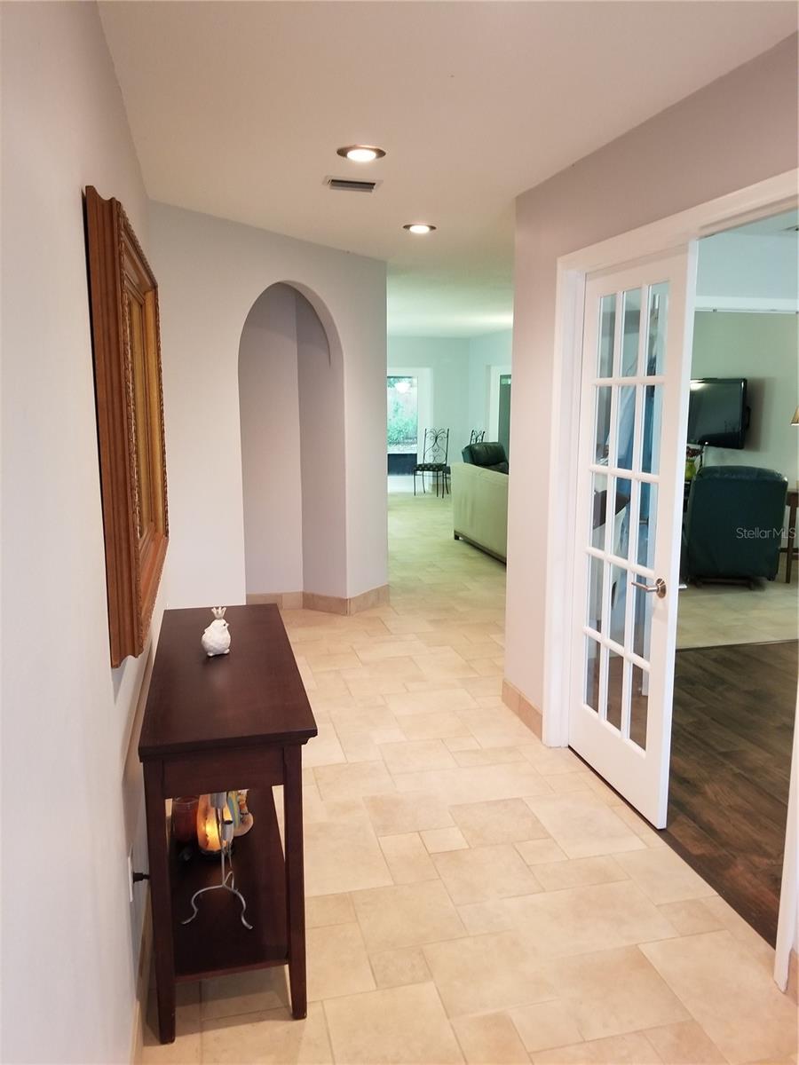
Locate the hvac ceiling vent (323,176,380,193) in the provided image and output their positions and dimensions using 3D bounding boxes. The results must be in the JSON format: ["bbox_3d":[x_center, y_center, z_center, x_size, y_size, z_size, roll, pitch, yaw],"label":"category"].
[{"bbox_3d":[-0.208,-1.471,3.399,0.250,0.030,0.165,-3,10,-13],"label":"hvac ceiling vent"}]

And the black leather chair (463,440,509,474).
[{"bbox_3d":[1.296,-0.585,9.650,0.820,0.950,0.900,-8,13,-38],"label":"black leather chair"}]

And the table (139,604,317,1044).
[{"bbox_3d":[-0.537,0.766,2.531,0.412,0.775,1.200,-3,10,-13],"label":"table"}]

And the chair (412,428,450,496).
[{"bbox_3d":[0.497,-1.067,12.252,0.430,1.000,0.490,4,11,20],"label":"chair"}]

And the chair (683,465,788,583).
[{"bbox_3d":[2.709,-0.100,6.793,0.820,0.980,0.920,1,10,8],"label":"chair"}]

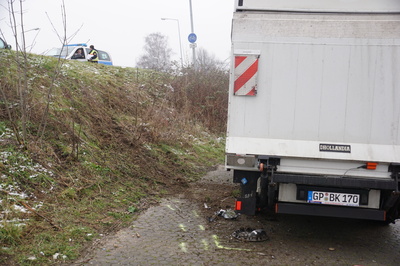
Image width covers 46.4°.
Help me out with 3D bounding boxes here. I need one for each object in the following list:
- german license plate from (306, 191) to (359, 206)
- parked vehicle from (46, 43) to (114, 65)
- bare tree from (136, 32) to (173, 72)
[{"bbox_3d":[1.395,0.687,4.860,0.520,0.120,0.020,2,7,7],"label":"german license plate"},{"bbox_3d":[-5.750,-3.020,20.800,1.820,1.670,4.500,1,7,25],"label":"parked vehicle"},{"bbox_3d":[-6.050,-10.105,62.000,4.900,6.800,4.700,-2,6,0],"label":"bare tree"}]

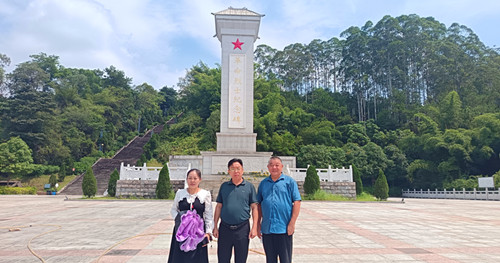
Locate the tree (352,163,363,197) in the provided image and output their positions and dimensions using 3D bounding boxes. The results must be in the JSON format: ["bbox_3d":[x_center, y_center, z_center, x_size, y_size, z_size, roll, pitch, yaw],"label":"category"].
[{"bbox_3d":[9.137,4.276,30.169,1.350,2.715,1.350,1,-8,-4],"label":"tree"}]

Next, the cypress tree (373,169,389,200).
[{"bbox_3d":[10.263,4.169,27.120,1.180,2.413,1.180,1,-8,-4],"label":"cypress tree"}]

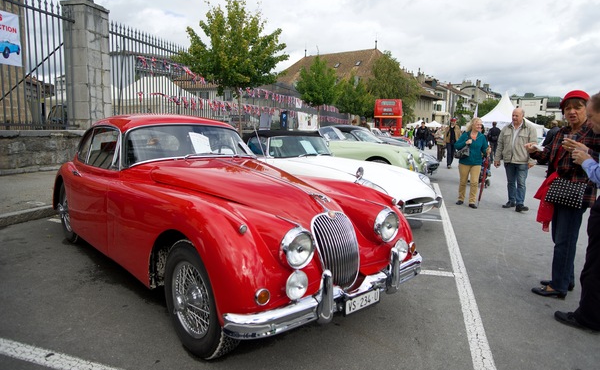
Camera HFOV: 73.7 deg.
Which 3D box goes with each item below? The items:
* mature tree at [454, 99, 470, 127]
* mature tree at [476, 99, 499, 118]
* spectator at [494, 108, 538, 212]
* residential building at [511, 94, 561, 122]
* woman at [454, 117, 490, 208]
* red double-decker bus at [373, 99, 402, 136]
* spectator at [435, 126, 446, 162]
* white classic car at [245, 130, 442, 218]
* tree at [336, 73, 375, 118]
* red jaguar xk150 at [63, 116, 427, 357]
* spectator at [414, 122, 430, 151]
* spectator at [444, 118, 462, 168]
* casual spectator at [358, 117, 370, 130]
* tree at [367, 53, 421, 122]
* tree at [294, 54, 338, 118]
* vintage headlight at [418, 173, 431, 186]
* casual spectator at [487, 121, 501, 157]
[{"bbox_3d":[34.744,-14.236,85.000,4.200,8.000,4.200,5,9,16],"label":"mature tree"},{"bbox_3d":[49.612,-17.767,105.000,7.000,10.200,7.000,5,9,16],"label":"mature tree"},{"bbox_3d":[3.933,-0.459,7.200,0.620,1.770,0.450,8,11,34],"label":"spectator"},{"bbox_3d":[82.775,-24.358,140.000,19.500,15.500,13.000,9,11,35],"label":"residential building"},{"bbox_3d":[3.133,-0.437,7.350,0.620,1.620,0.420,4,9,7],"label":"woman"},{"bbox_3d":[10.091,-7.354,45.100,2.500,4.380,8.400,5,9,14],"label":"red double-decker bus"},{"bbox_3d":[6.054,-1.772,17.200,0.500,1.580,0.400,6,10,24],"label":"spectator"},{"bbox_3d":[0.084,-0.239,6.410,1.660,1.220,4.450,-5,12,-39],"label":"white classic car"},{"bbox_3d":[3.959,-5.707,29.433,3.000,4.846,3.000,2,9,0],"label":"tree"},{"bbox_3d":[-1.125,0.038,3.832,1.640,1.400,4.470,-6,13,-43],"label":"red jaguar xk150"},{"bbox_3d":[6.064,-2.237,19.800,0.540,1.730,0.400,5,10,18],"label":"spectator"},{"bbox_3d":[5.411,-1.470,14.100,0.540,1.750,0.420,5,10,19],"label":"spectator"},{"bbox_3d":[2.405,-1.677,14.800,0.520,1.730,0.380,4,9,10],"label":"casual spectator"},{"bbox_3d":[11.843,-11.589,50.695,7.020,10.252,7.020,2,9,0],"label":"tree"},{"bbox_3d":[0.850,-4.506,21.547,2.365,4.757,2.365,2,9,0],"label":"tree"},{"bbox_3d":[1.797,-0.072,5.750,0.180,0.180,0.180,-6,12,-44],"label":"vintage headlight"},{"bbox_3d":[8.099,-1.728,16.700,0.540,1.760,0.360,4,9,12],"label":"casual spectator"}]

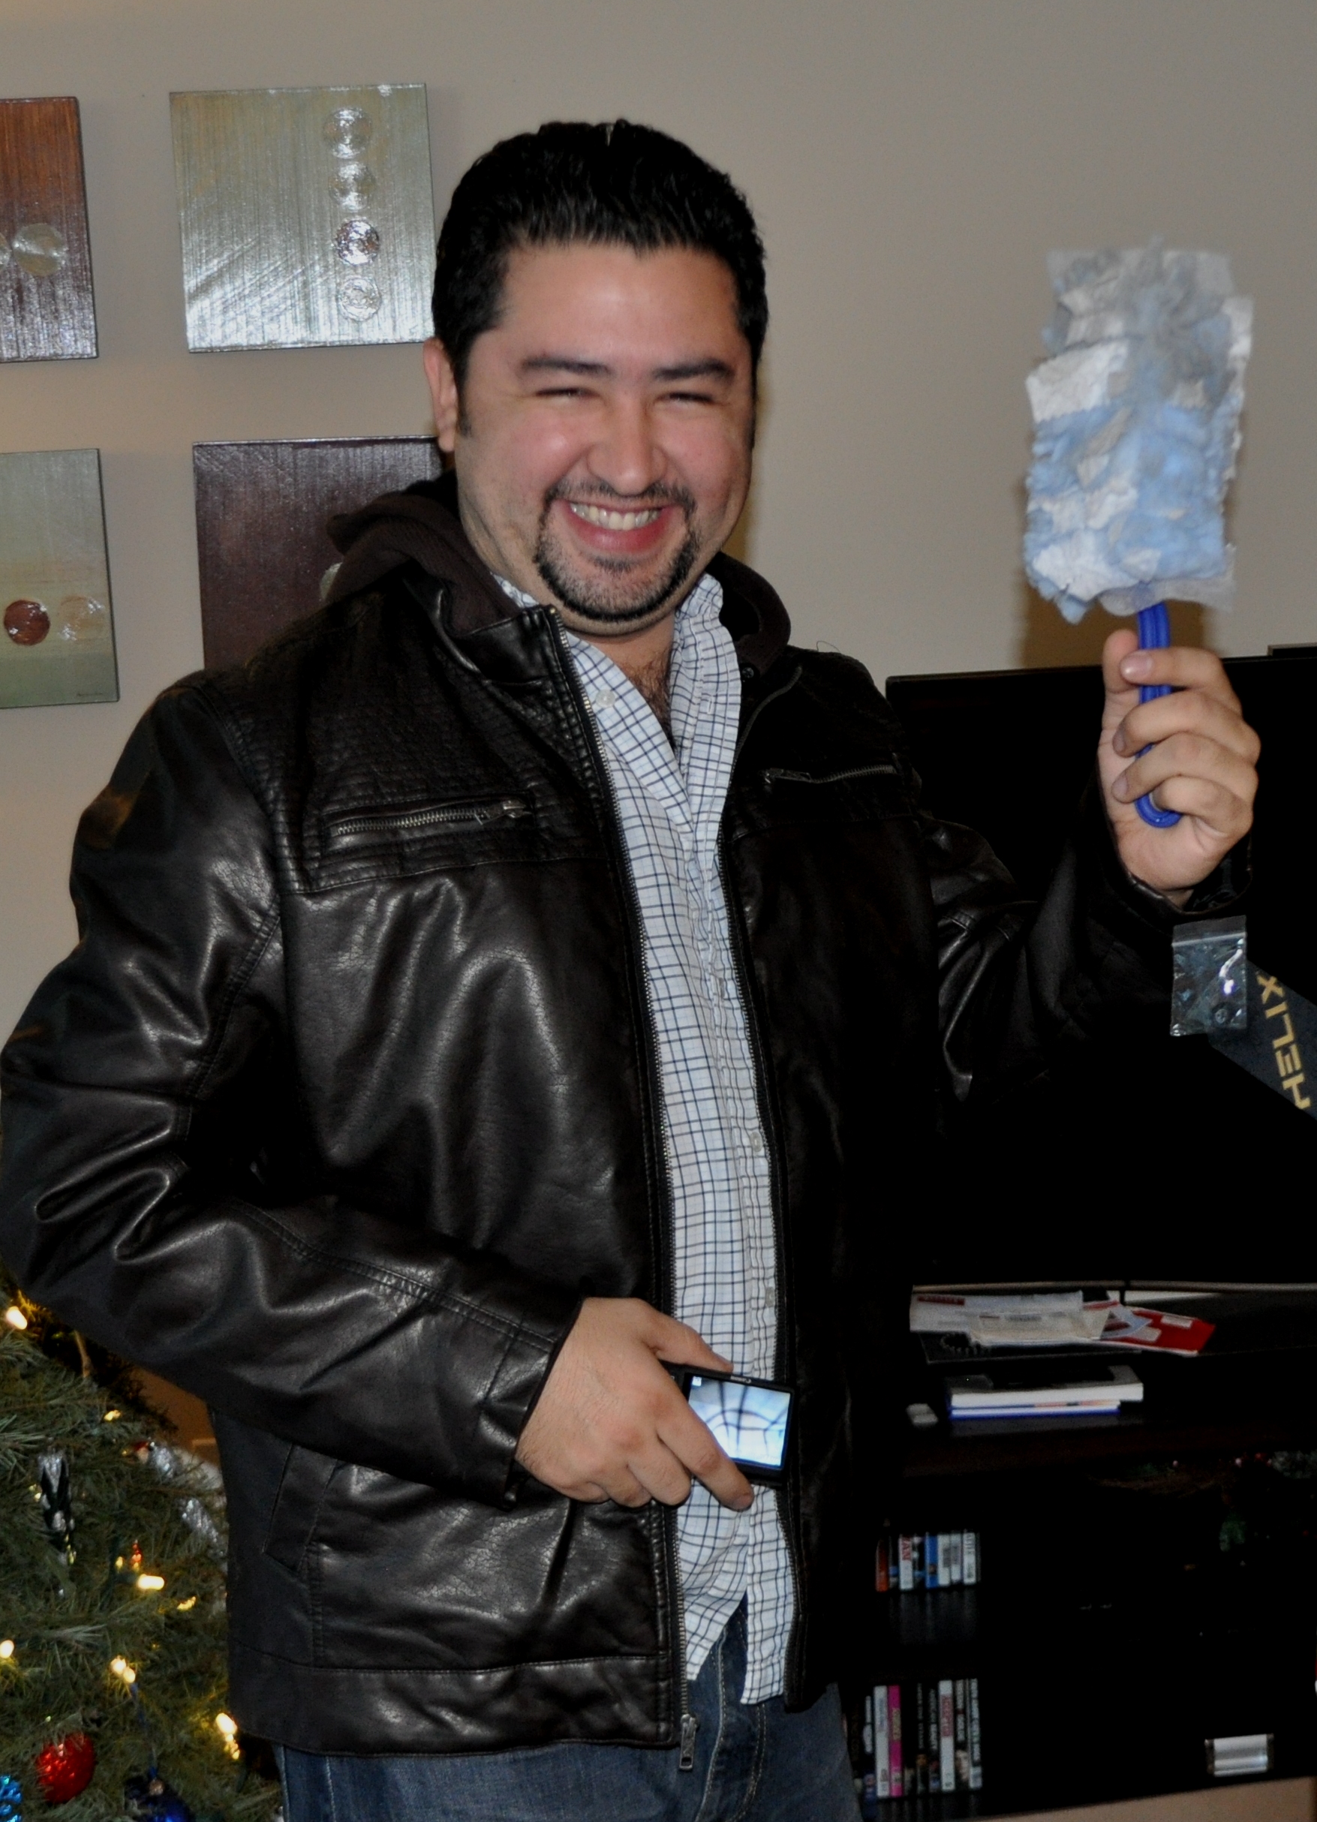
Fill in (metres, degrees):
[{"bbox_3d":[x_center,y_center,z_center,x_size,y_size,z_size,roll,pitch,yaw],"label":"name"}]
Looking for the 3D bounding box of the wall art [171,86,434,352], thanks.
[{"bbox_3d":[-0.418,-0.825,2.426,0.299,0.299,0.022,-3,6,-3],"label":"wall art"}]

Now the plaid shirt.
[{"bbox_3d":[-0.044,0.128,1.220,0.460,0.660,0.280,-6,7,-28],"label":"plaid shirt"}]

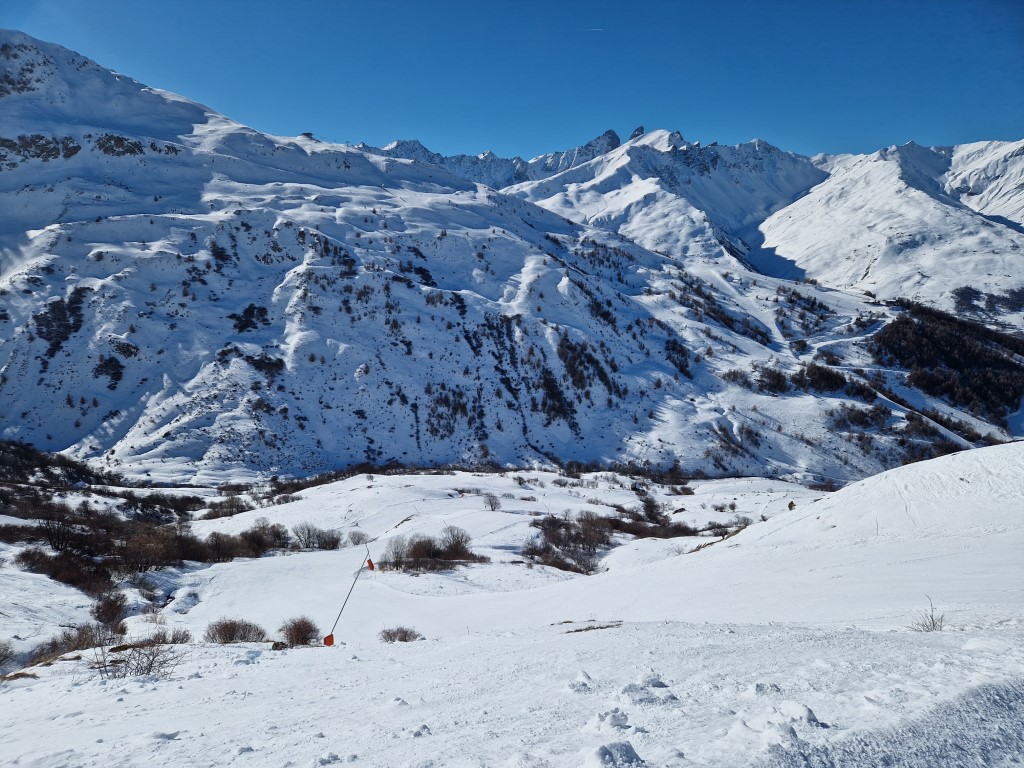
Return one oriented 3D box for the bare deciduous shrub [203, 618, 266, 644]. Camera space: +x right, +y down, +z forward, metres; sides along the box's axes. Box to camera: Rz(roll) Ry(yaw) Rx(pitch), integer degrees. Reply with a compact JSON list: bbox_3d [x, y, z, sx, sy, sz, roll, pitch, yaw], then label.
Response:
[{"bbox_3d":[-13.459,12.004,33.000,3.104,1.250,1.862,-3,7,-23],"label":"bare deciduous shrub"}]

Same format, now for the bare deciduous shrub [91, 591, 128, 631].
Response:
[{"bbox_3d":[-29.578,16.645,50.000,2.792,2.750,2.513,-4,7,-31],"label":"bare deciduous shrub"}]

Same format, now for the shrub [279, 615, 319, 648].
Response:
[{"bbox_3d":[-10.569,12.368,34.000,1.999,1.500,1.799,-2,6,-18],"label":"shrub"}]

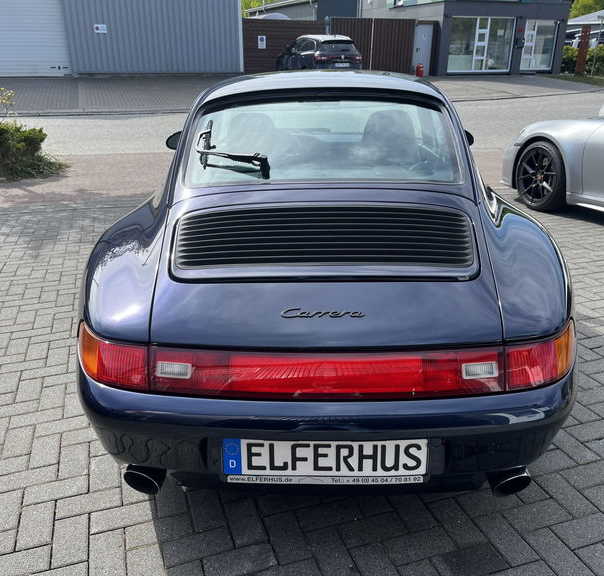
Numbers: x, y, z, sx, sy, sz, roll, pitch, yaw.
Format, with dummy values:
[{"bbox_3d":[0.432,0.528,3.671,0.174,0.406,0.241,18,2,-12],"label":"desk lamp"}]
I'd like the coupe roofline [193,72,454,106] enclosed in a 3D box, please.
[{"bbox_3d":[0.131,-1.123,3.137,1.220,0.170,1.050,0,22,1],"label":"coupe roofline"}]

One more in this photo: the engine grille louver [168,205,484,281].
[{"bbox_3d":[0.078,-0.148,1.822,0.940,0.130,0.430,0,22,1],"label":"engine grille louver"}]

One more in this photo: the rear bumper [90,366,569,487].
[{"bbox_3d":[0.069,0.334,1.690,1.650,0.310,0.540,0,22,1],"label":"rear bumper"}]

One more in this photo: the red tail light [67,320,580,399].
[{"bbox_3d":[0.069,0.158,1.626,1.540,0.150,0.350,0,22,1],"label":"red tail light"}]

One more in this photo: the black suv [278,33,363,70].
[{"bbox_3d":[0.508,-8.330,21.026,1.840,1.670,4.650,-8,23,-19],"label":"black suv"}]

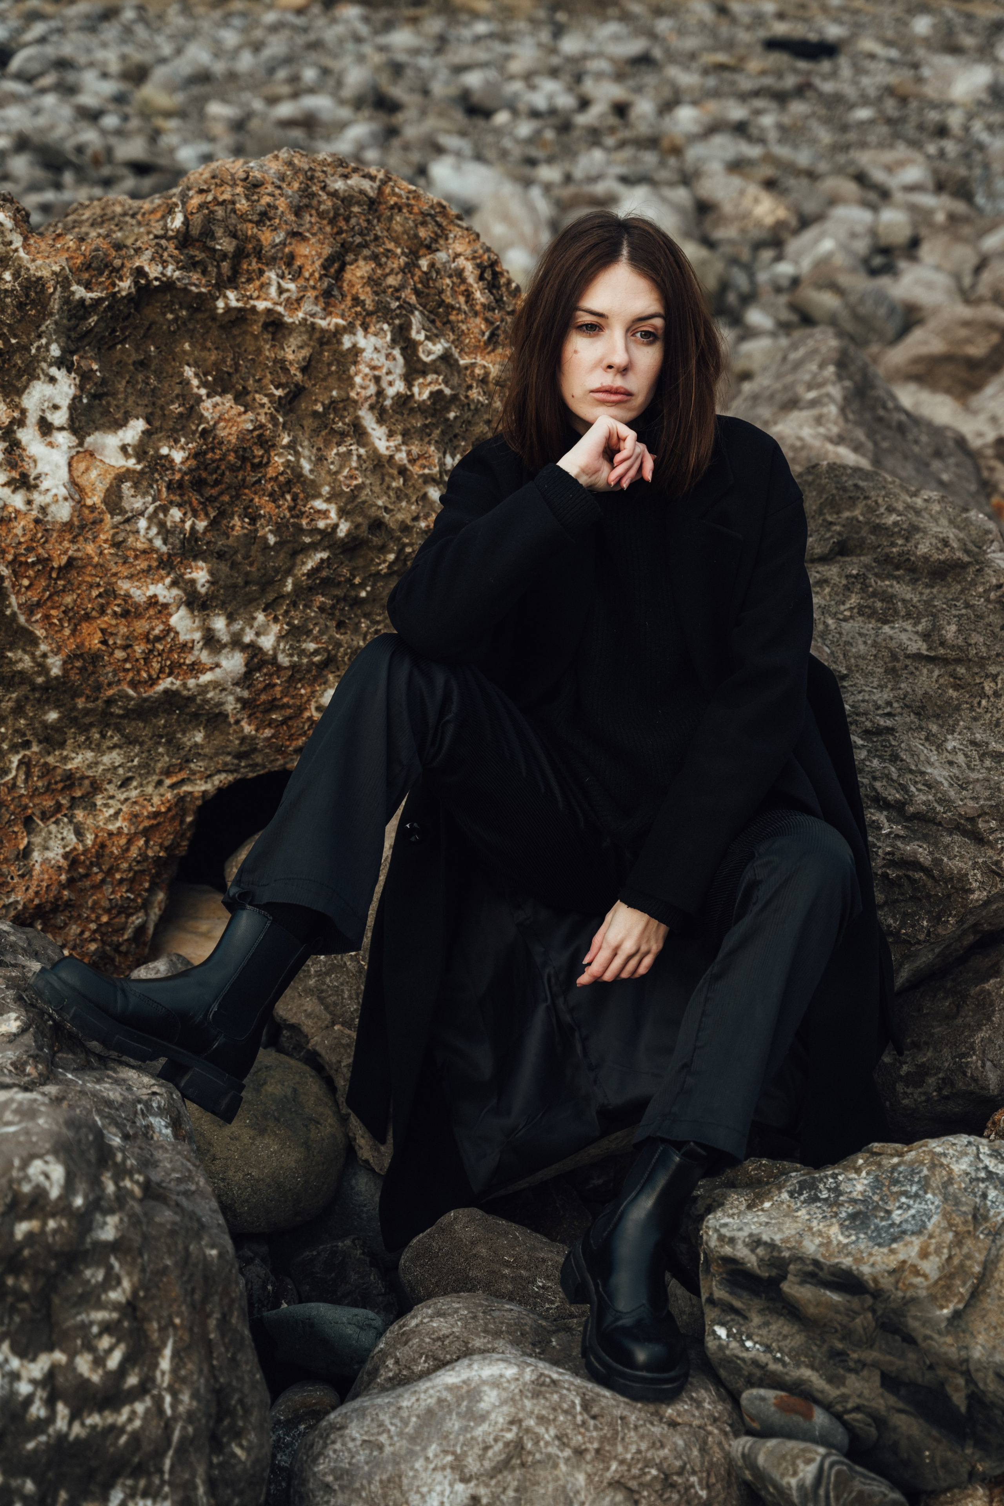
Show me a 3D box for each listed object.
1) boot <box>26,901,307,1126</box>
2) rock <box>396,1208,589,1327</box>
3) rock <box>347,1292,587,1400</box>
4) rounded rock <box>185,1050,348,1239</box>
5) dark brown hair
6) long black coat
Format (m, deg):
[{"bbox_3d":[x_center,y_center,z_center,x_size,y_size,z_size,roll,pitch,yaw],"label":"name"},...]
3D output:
[{"bbox_3d":[-0.347,0.245,2.670,0.280,0.200,0.105,36,-3,-25],"label":"boot"},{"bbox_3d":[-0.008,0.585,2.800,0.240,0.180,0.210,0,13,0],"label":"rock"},{"bbox_3d":[-0.030,0.649,2.660,0.280,0.180,0.240,0,13,0],"label":"rock"},{"bbox_3d":[-0.270,0.436,2.820,0.205,0.200,0.200,0,13,0],"label":"rounded rock"},{"bbox_3d":[0.127,-0.453,2.870,0.250,0.320,0.240,1,13,-16],"label":"dark brown hair"},{"bbox_3d":[0.139,0.069,2.910,0.620,0.890,0.600,1,13,3],"label":"long black coat"}]

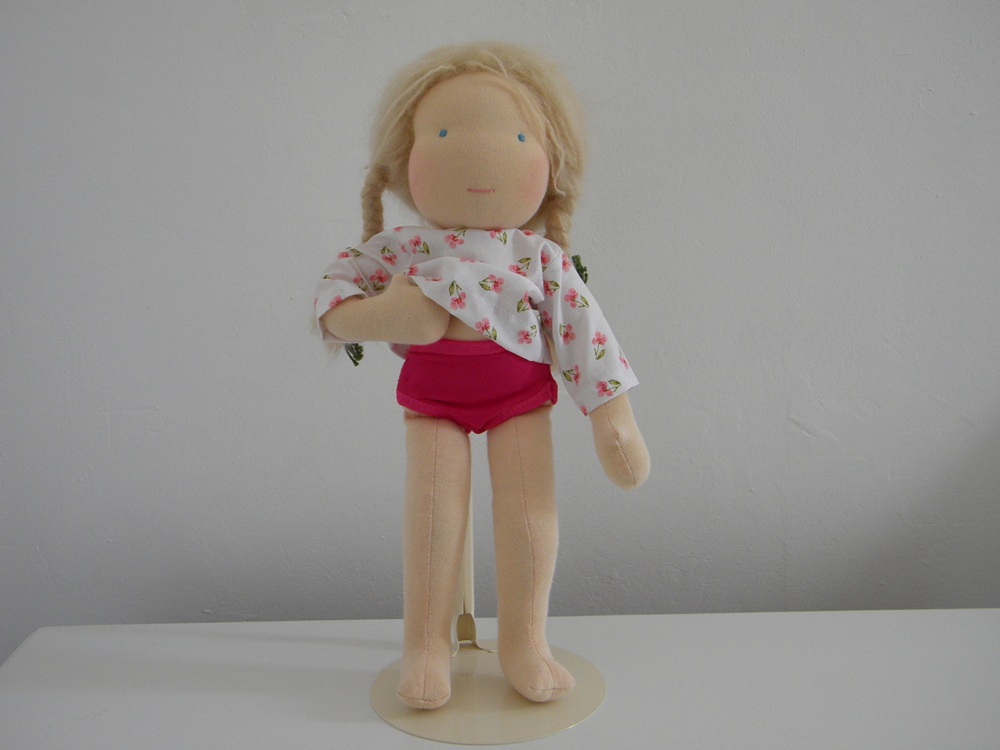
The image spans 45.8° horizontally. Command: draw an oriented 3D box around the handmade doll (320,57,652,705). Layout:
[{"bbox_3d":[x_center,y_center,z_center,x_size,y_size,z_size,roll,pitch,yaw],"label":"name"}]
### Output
[{"bbox_3d":[-0.009,0.001,0.727,0.201,0.396,0.127,-1,11,-6],"label":"handmade doll"}]

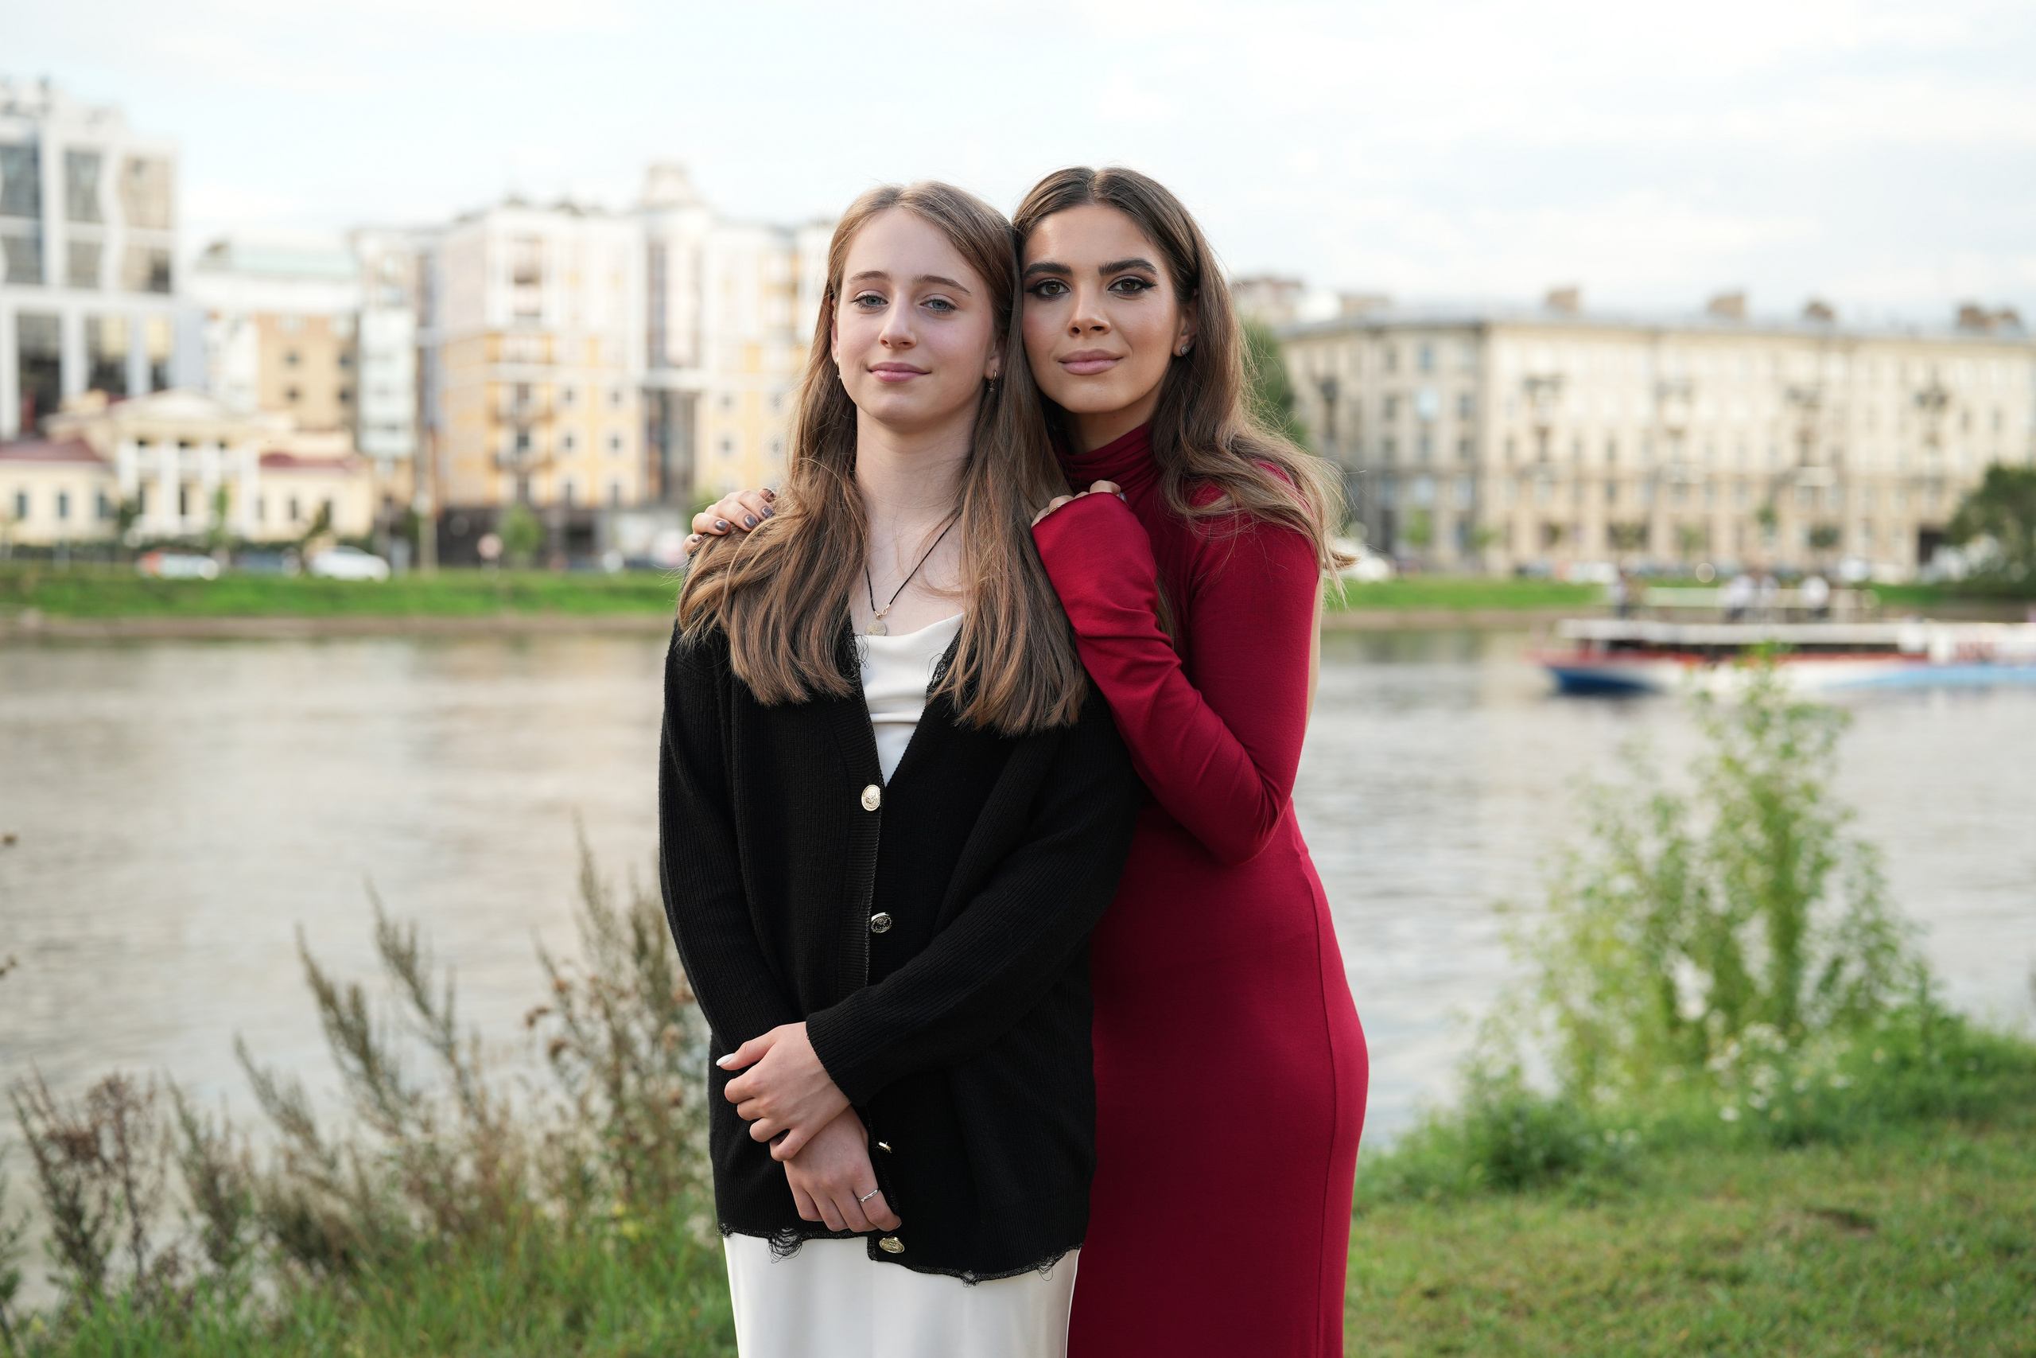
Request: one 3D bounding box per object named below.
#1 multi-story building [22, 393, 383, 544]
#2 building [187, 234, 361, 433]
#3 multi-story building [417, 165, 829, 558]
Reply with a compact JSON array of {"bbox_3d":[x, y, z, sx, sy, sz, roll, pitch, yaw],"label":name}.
[{"bbox_3d":[-56.230,-13.470,187.080,23.500,10.840,12.000,-1,3,-30],"label":"multi-story building"},{"bbox_3d":[-66.230,-24.290,251.170,17.500,28.350,14.000,-1,2,-23],"label":"building"},{"bbox_3d":[-27.490,-22.080,203.590,27.000,27.970,18.000,-1,3,-27],"label":"multi-story building"}]

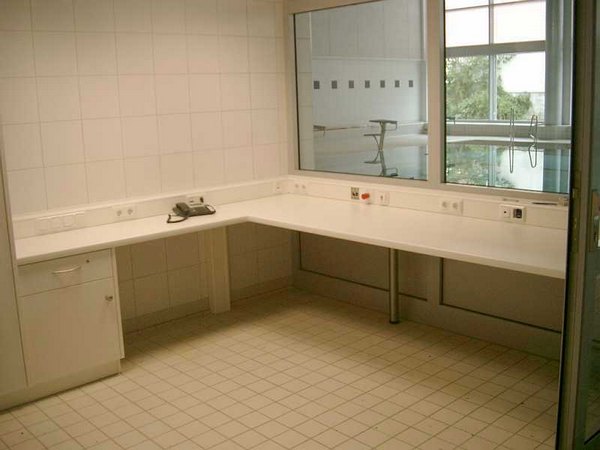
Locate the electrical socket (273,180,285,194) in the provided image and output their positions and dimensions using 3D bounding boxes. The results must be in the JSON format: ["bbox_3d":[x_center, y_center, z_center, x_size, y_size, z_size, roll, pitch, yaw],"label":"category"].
[{"bbox_3d":[-0.161,-0.278,4.878,0.090,0.085,0.020,-12,15,-42],"label":"electrical socket"}]

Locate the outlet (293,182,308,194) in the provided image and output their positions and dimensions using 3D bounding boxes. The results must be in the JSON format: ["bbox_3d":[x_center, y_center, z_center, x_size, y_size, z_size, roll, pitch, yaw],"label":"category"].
[{"bbox_3d":[-0.005,-0.279,4.856,0.020,0.082,0.152,-12,15,-42],"label":"outlet"}]

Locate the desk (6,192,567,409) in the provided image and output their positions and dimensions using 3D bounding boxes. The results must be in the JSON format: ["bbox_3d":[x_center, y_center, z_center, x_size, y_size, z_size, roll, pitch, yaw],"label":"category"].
[{"bbox_3d":[0.009,0.455,3.344,2.250,0.740,2.640,-12,15,-42],"label":"desk"}]

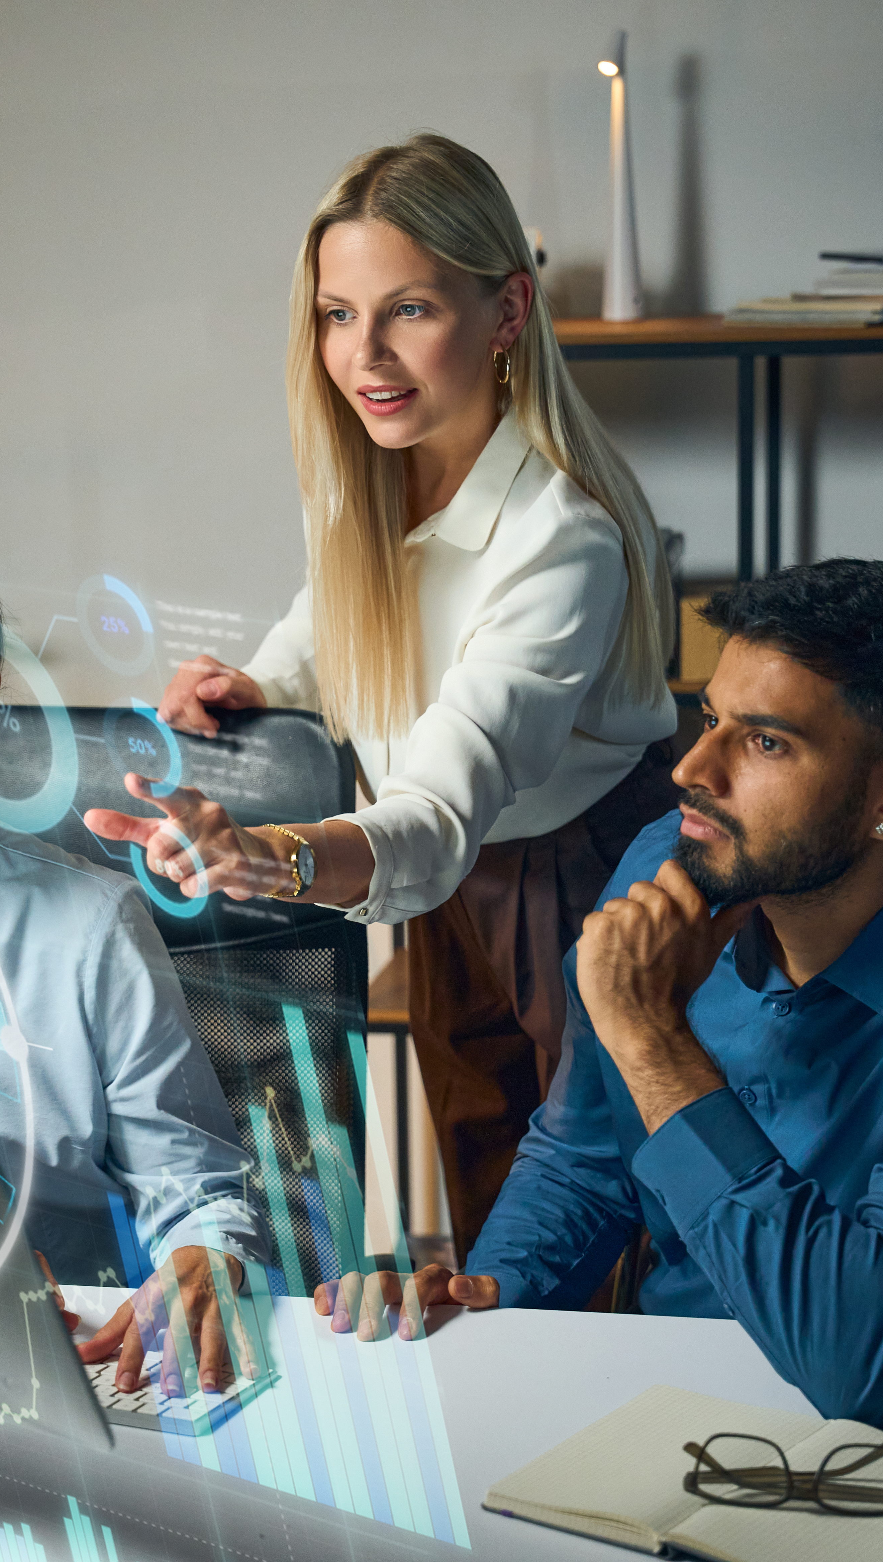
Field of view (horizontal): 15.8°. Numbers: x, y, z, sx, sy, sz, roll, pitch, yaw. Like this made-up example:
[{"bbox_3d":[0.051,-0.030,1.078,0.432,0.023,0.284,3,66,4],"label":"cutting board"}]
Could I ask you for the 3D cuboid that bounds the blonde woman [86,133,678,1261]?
[{"bbox_3d":[-0.038,0.263,2.671,0.470,1.590,0.720,8,14,41],"label":"blonde woman"}]

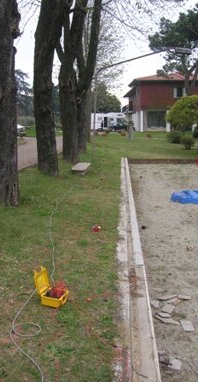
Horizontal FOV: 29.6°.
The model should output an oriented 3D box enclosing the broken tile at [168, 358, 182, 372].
[{"bbox_3d":[0.588,1.337,2.873,0.085,0.018,0.105,3,10,19],"label":"broken tile"}]

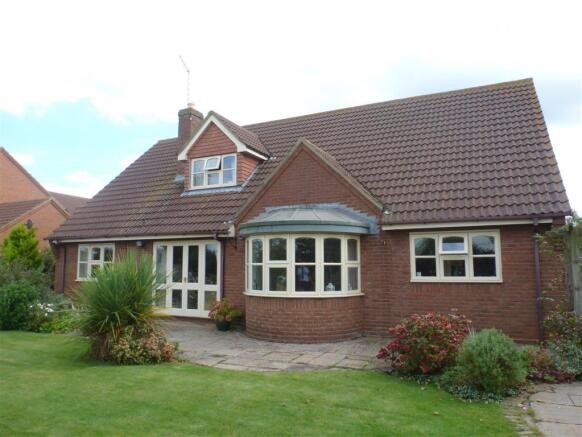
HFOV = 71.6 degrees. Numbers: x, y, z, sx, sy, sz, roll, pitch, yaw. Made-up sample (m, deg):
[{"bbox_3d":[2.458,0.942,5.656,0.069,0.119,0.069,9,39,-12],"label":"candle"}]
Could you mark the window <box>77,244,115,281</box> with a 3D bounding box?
[{"bbox_3d":[-6.075,1.369,12.609,1.600,1.100,0.110,-3,-8,24],"label":"window"}]

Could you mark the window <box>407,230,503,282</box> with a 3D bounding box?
[{"bbox_3d":[3.377,0.792,8.361,1.760,1.040,0.120,-3,-8,24],"label":"window"}]

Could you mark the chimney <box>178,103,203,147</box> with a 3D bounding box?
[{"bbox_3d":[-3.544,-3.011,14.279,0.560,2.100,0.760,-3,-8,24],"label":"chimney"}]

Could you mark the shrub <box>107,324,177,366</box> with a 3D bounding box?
[{"bbox_3d":[-2.492,2.097,6.819,1.150,0.580,1.000,-3,-8,24],"label":"shrub"}]

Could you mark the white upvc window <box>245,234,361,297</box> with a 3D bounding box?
[{"bbox_3d":[0.110,1.054,9.190,2.750,1.340,1.060,-3,-8,24],"label":"white upvc window"}]

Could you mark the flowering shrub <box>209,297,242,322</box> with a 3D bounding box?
[{"bbox_3d":[-1.590,2.219,9.855,0.820,0.560,0.780,0,-7,0],"label":"flowering shrub"}]

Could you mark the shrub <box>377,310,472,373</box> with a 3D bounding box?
[{"bbox_3d":[2.037,1.906,6.267,1.400,0.830,1.200,-3,-8,24],"label":"shrub"}]

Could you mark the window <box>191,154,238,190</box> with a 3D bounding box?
[{"bbox_3d":[-2.427,-1.423,12.541,1.700,0.980,0.120,-3,-8,24],"label":"window"}]

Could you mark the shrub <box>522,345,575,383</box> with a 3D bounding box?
[{"bbox_3d":[3.616,2.025,5.675,0.630,0.450,0.520,-3,-8,24],"label":"shrub"}]

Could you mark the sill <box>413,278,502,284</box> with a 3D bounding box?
[{"bbox_3d":[3.349,1.294,8.245,1.780,0.055,0.140,-3,-8,24],"label":"sill"}]

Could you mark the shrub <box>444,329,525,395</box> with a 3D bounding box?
[{"bbox_3d":[2.492,1.824,5.239,0.950,0.740,0.880,-3,-8,24],"label":"shrub"}]

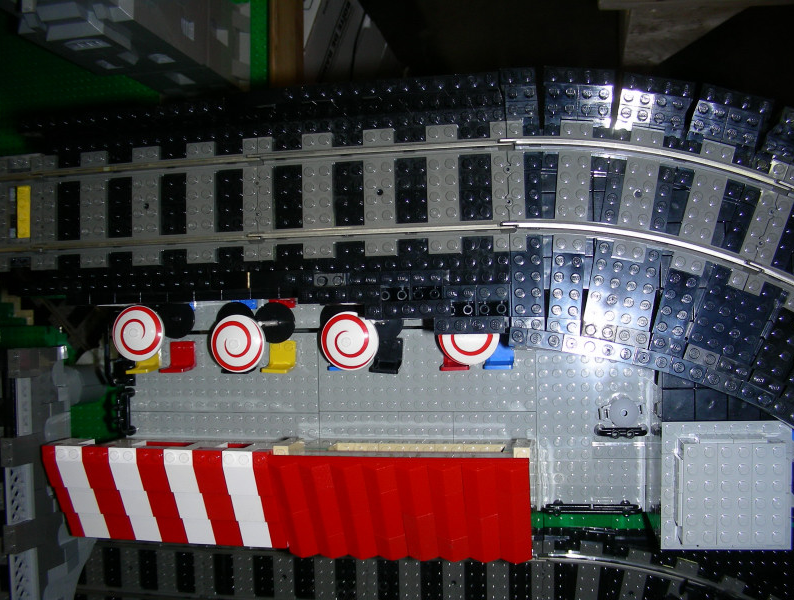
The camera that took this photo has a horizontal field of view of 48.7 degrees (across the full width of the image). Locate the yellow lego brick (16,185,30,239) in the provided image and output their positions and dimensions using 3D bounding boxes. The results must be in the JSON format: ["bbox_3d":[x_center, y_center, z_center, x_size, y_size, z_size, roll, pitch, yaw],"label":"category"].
[{"bbox_3d":[-0.209,-0.049,0.499,0.008,0.010,0.032,-1,88,11],"label":"yellow lego brick"}]

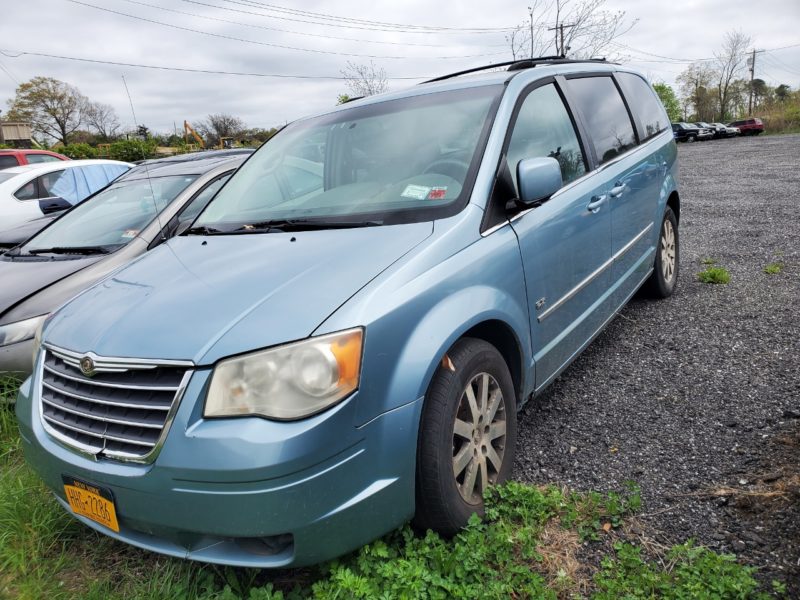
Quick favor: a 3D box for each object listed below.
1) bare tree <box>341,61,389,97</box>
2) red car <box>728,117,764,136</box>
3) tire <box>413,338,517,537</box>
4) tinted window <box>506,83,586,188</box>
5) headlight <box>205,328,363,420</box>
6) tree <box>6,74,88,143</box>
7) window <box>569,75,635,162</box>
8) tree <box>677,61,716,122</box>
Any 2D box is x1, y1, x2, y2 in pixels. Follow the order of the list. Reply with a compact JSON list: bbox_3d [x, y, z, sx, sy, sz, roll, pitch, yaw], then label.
[{"bbox_3d":[-3.840,-21.797,65.000,5.200,8.500,5.200,-5,16,0],"label":"bare tree"},{"bbox_3d":[31.919,-16.076,56.000,1.820,1.720,4.600,-16,18,-36],"label":"red car"},{"bbox_3d":[0.218,0.489,2.229,0.230,0.710,0.700,1,17,32],"label":"tire"},{"bbox_3d":[0.633,-0.736,2.706,0.060,0.510,0.900,-18,5,39],"label":"tinted window"},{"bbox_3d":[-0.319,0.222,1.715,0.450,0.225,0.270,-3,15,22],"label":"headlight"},{"bbox_3d":[-45.886,-24.338,78.000,10.000,9.300,9.500,-5,16,0],"label":"tree"},{"bbox_3d":[1.194,-1.043,3.442,0.060,0.490,0.850,-15,7,39],"label":"window"},{"bbox_3d":[34.540,-24.056,70.000,4.200,7.200,4.200,3,17,30],"label":"tree"}]

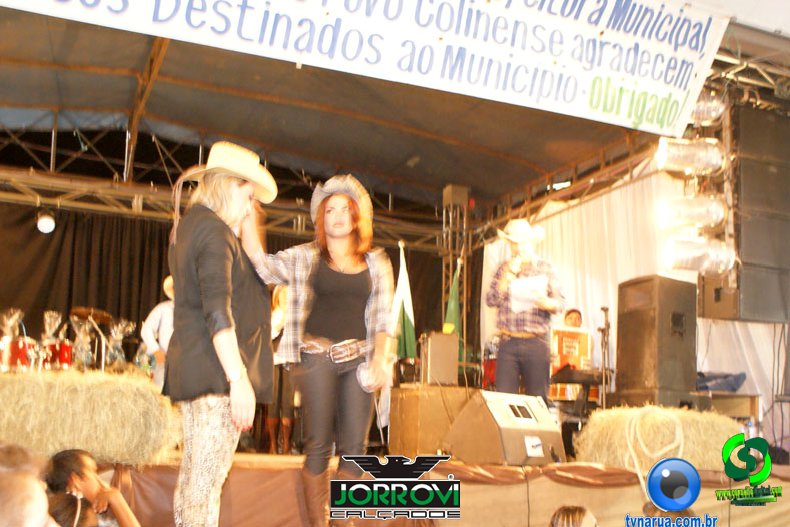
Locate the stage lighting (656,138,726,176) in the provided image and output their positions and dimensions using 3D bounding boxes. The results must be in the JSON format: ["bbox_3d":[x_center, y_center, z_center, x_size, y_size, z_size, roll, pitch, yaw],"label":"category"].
[{"bbox_3d":[1.896,-0.688,5.500,0.400,0.230,0.220,2,-9,2],"label":"stage lighting"}]

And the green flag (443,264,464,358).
[{"bbox_3d":[0.663,0.589,9.700,0.260,1.200,0.220,4,-9,-11],"label":"green flag"}]

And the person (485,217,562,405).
[{"bbox_3d":[1.022,0.571,6.700,0.600,1.830,0.450,1,-9,6],"label":"person"}]

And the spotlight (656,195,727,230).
[{"bbox_3d":[1.909,-0.328,5.500,0.400,0.230,0.220,2,-9,2],"label":"spotlight"}]

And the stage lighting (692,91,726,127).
[{"bbox_3d":[1.957,-0.996,5.500,0.380,0.230,0.220,1,-9,6],"label":"stage lighting"}]

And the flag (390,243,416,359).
[{"bbox_3d":[0.089,0.389,9.000,0.280,1.200,0.240,4,-9,-11],"label":"flag"}]

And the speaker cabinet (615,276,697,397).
[{"bbox_3d":[2.108,0.590,6.880,0.489,0.880,0.401,8,-11,-34],"label":"speaker cabinet"}]

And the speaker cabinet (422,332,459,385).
[{"bbox_3d":[0.334,0.712,6.350,0.240,0.390,0.240,4,-9,-11],"label":"speaker cabinet"}]

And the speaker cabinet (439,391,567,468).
[{"bbox_3d":[0.760,1.082,5.652,0.570,0.435,0.500,9,-12,-38],"label":"speaker cabinet"}]

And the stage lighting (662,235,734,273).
[{"bbox_3d":[1.945,-0.051,5.450,0.400,0.230,0.220,2,-9,2],"label":"stage lighting"}]

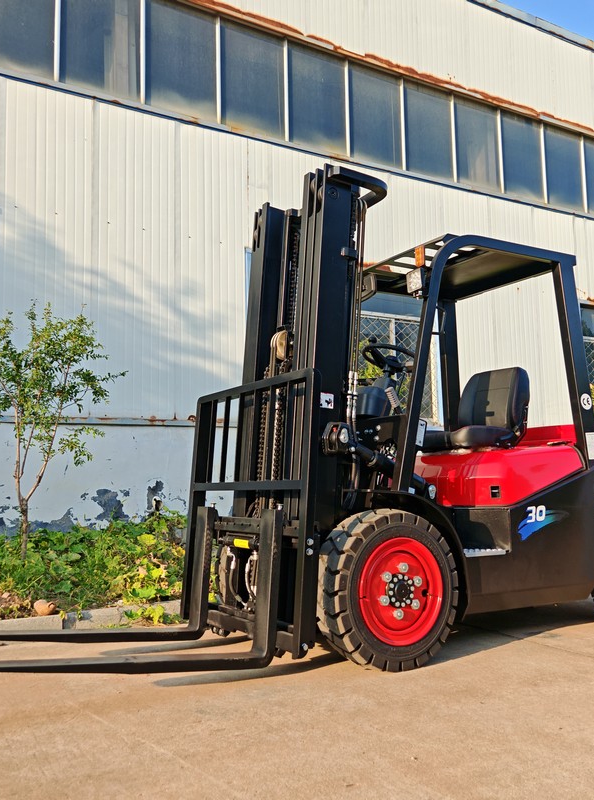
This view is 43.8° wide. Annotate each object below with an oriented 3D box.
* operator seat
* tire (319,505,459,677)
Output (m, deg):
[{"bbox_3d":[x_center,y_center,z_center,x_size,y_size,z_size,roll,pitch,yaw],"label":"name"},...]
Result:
[{"bbox_3d":[0.984,0.057,4.391,0.610,0.510,0.480,2,-6,-30],"label":"operator seat"},{"bbox_3d":[0.416,0.861,3.392,0.705,0.705,0.215,2,-6,-30],"label":"tire"}]

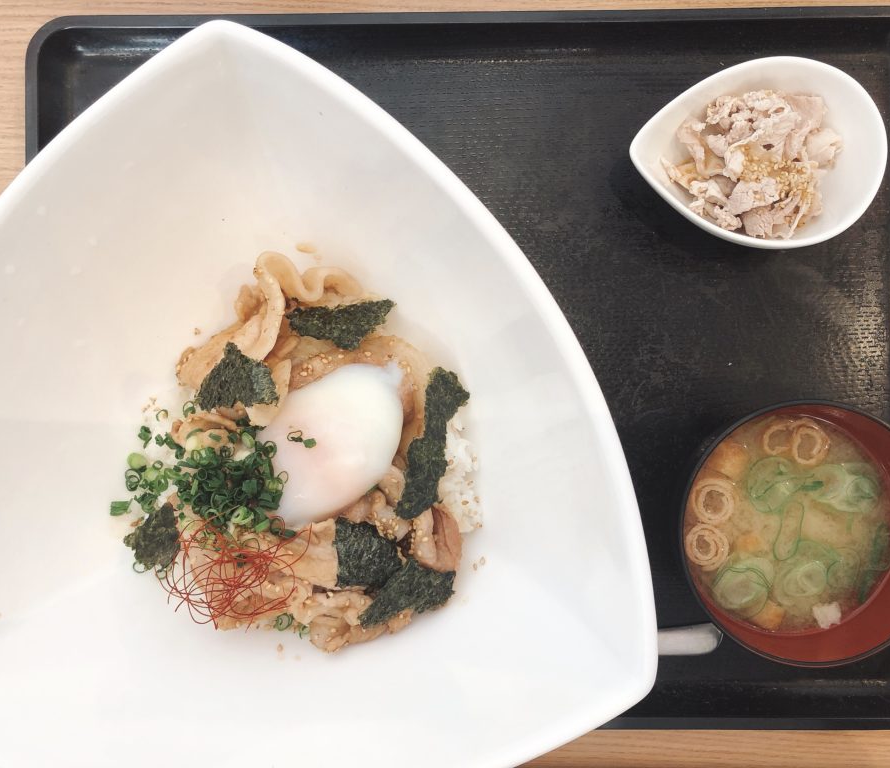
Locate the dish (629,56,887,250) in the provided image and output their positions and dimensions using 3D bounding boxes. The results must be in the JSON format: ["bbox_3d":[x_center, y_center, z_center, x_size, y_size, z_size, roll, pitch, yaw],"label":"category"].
[{"bbox_3d":[0.135,-0.099,0.378,0.110,0.045,0.083,0,89,1],"label":"dish"}]

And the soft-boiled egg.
[{"bbox_3d":[-0.043,0.023,0.316,0.048,0.038,0.069,39,90,1],"label":"soft-boiled egg"}]

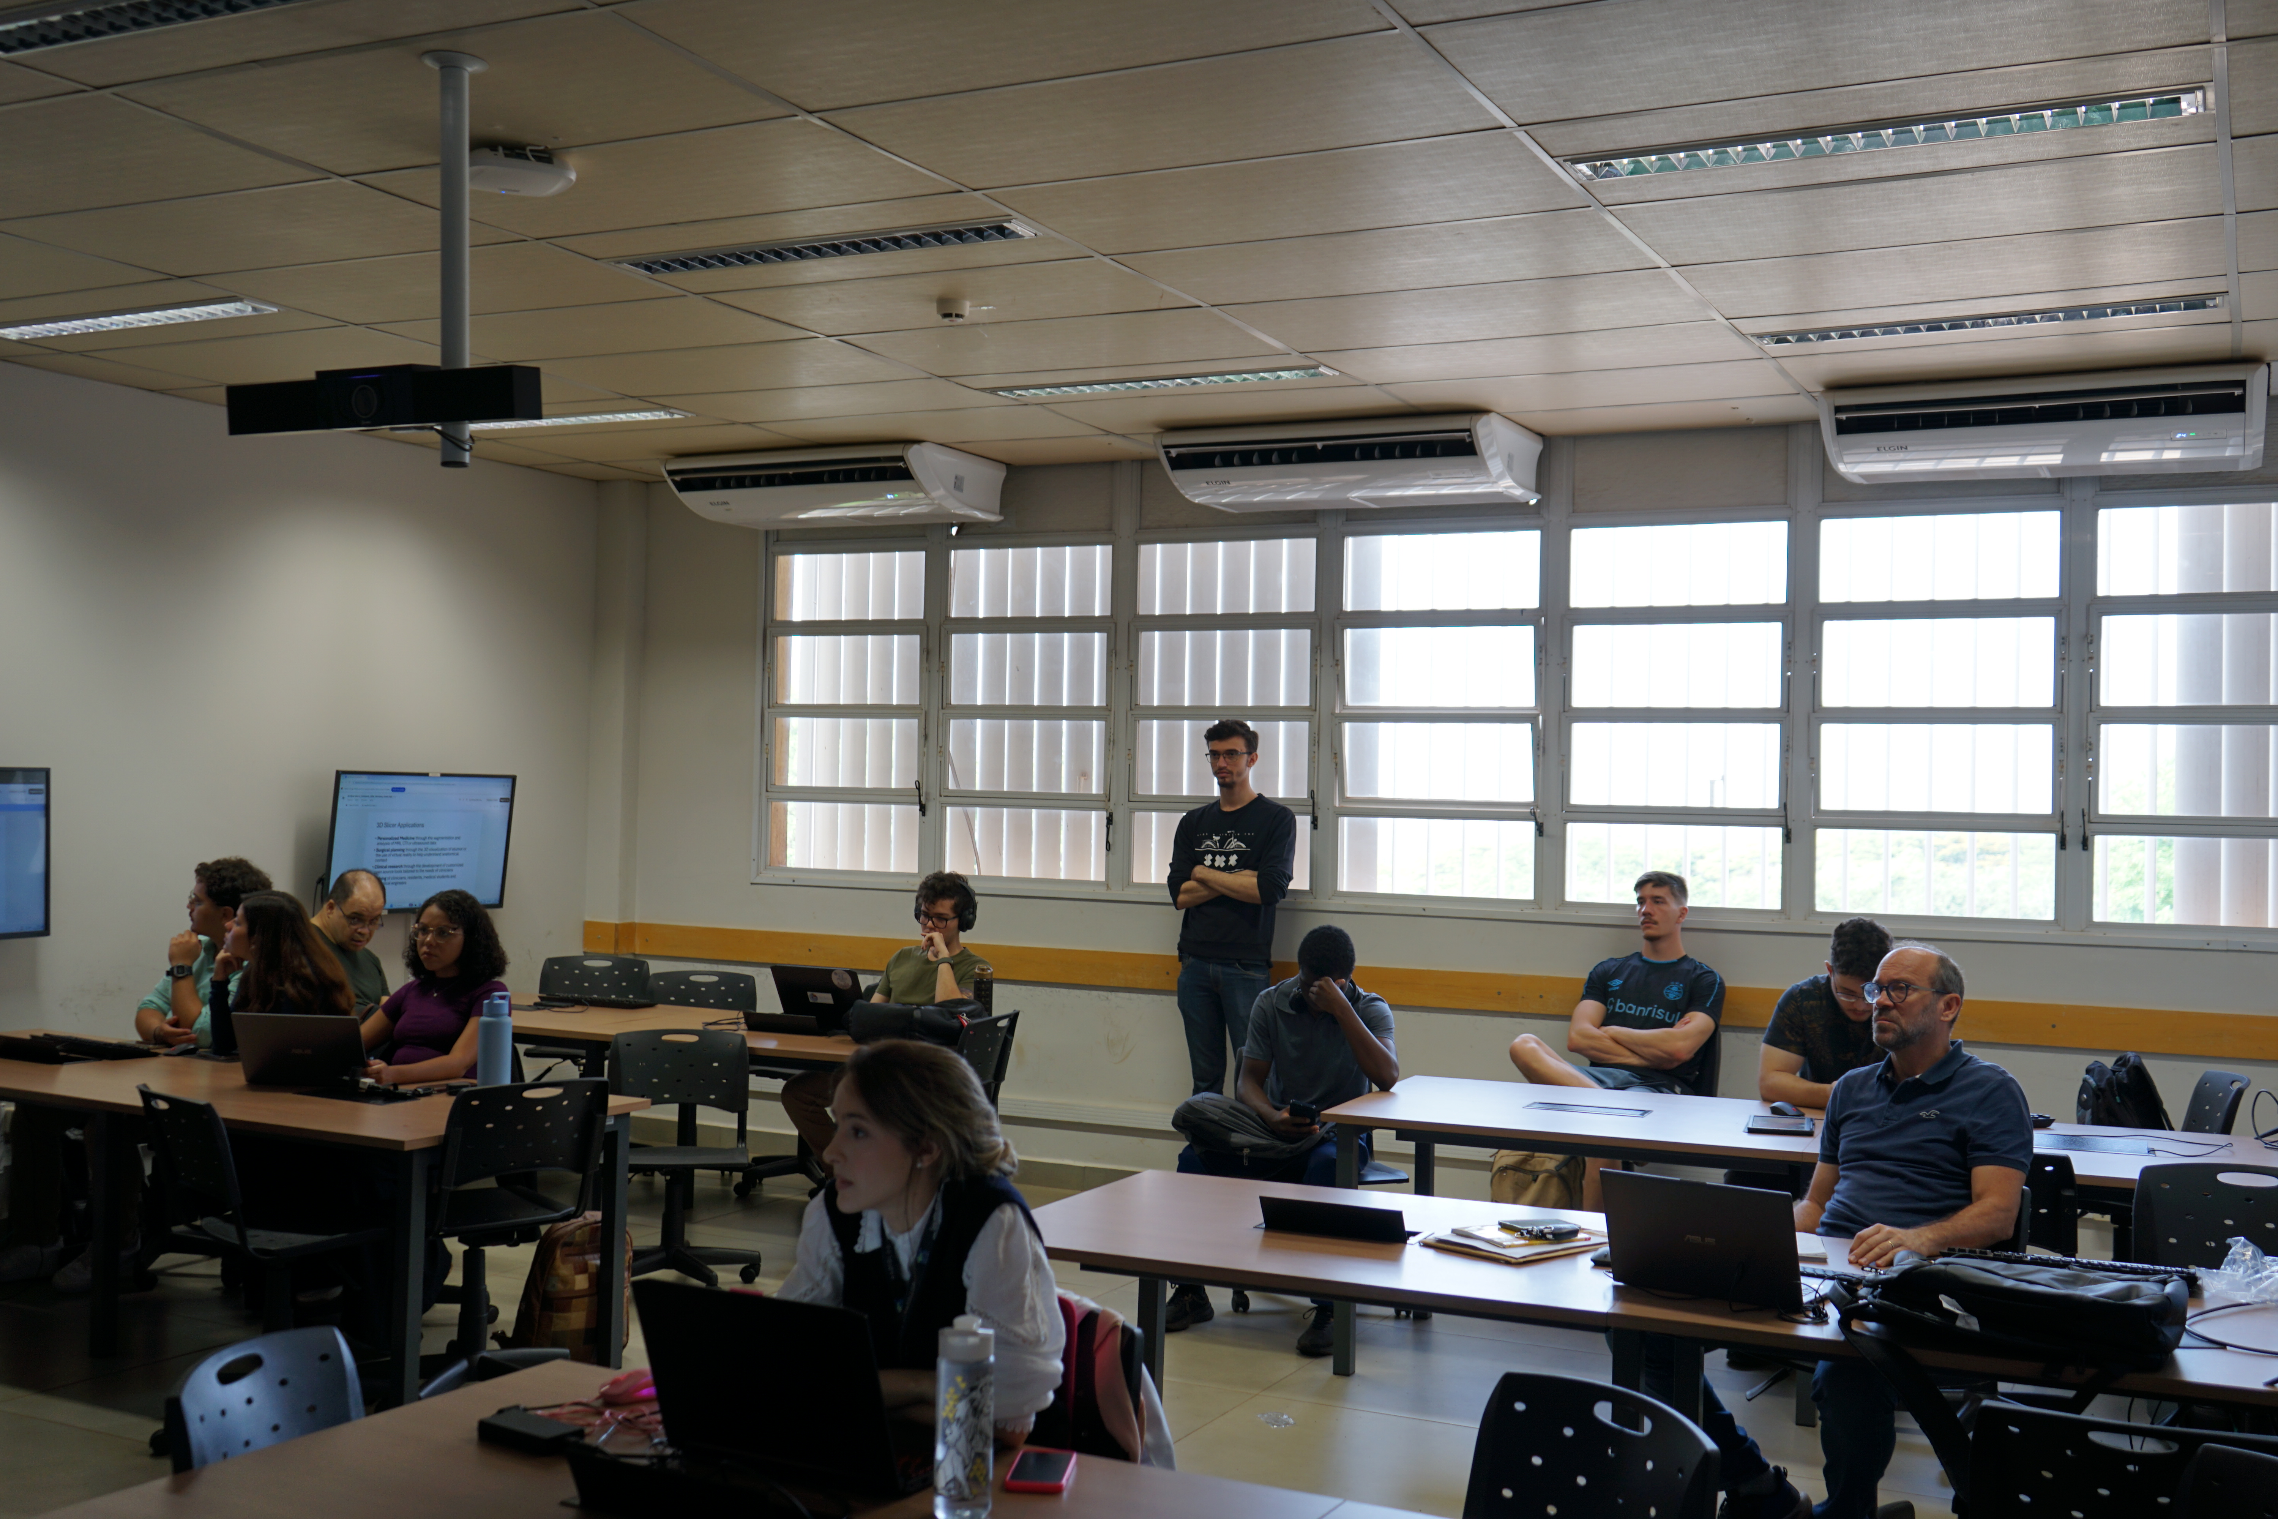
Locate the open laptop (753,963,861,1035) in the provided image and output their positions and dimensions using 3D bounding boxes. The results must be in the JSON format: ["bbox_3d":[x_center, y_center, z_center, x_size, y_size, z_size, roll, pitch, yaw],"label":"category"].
[{"bbox_3d":[-1.099,0.875,7.941,0.370,0.235,0.350,1,0,26],"label":"open laptop"}]

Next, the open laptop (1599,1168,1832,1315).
[{"bbox_3d":[1.093,0.885,4.016,0.361,0.234,0.306,1,-1,36],"label":"open laptop"}]

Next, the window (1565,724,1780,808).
[{"bbox_3d":[1.888,0.024,7.592,0.738,0.295,0.030,1,-1,27],"label":"window"}]

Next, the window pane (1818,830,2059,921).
[{"bbox_3d":[2.657,0.381,7.195,0.754,0.284,0.030,1,-1,27],"label":"window pane"}]

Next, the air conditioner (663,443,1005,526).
[{"bbox_3d":[-1.283,-1.100,8.873,1.300,0.240,0.630,1,-1,27],"label":"air conditioner"}]

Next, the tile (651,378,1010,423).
[{"bbox_3d":[-1.068,-1.265,7.529,1.240,0.030,0.603,1,-1,26],"label":"tile"}]

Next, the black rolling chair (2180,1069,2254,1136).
[{"bbox_3d":[3.052,1.377,6.539,0.600,0.860,0.580,1,0,3],"label":"black rolling chair"}]

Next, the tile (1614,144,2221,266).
[{"bbox_3d":[1.745,-1.247,4.835,1.240,0.030,0.603,1,-1,26],"label":"tile"}]

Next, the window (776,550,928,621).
[{"bbox_3d":[-1.255,-0.748,9.322,0.800,0.320,0.050,1,0,26],"label":"window"}]

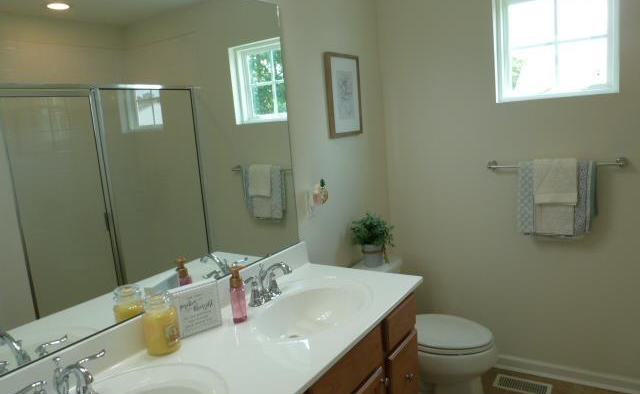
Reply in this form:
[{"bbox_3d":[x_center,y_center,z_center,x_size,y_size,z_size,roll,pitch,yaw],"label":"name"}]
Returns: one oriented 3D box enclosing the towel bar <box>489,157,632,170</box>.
[{"bbox_3d":[1.210,-0.171,2.299,0.640,0.045,0.075,1,10,33],"label":"towel bar"}]

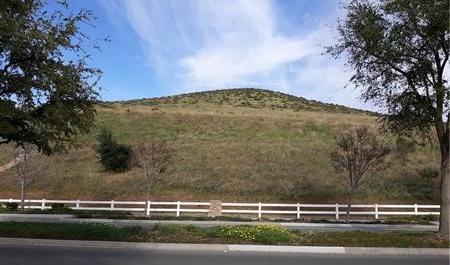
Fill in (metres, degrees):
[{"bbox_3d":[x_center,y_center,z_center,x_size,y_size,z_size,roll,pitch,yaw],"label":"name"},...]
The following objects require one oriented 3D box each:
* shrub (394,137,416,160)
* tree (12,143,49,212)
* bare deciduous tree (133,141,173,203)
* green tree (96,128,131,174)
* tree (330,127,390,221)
[{"bbox_3d":[21.205,1.872,42.738,2.580,2.840,2.460,0,-10,0],"label":"shrub"},{"bbox_3d":[-13.541,3.087,25.393,2.860,4.680,2.720,0,-10,0],"label":"tree"},{"bbox_3d":[-4.772,2.957,24.112,2.720,4.910,2.580,0,-10,0],"label":"bare deciduous tree"},{"bbox_3d":[-11.508,1.851,37.887,3.750,4.610,3.560,0,-10,0],"label":"green tree"},{"bbox_3d":[8.528,2.532,22.897,3.780,5.920,3.590,0,-10,0],"label":"tree"}]

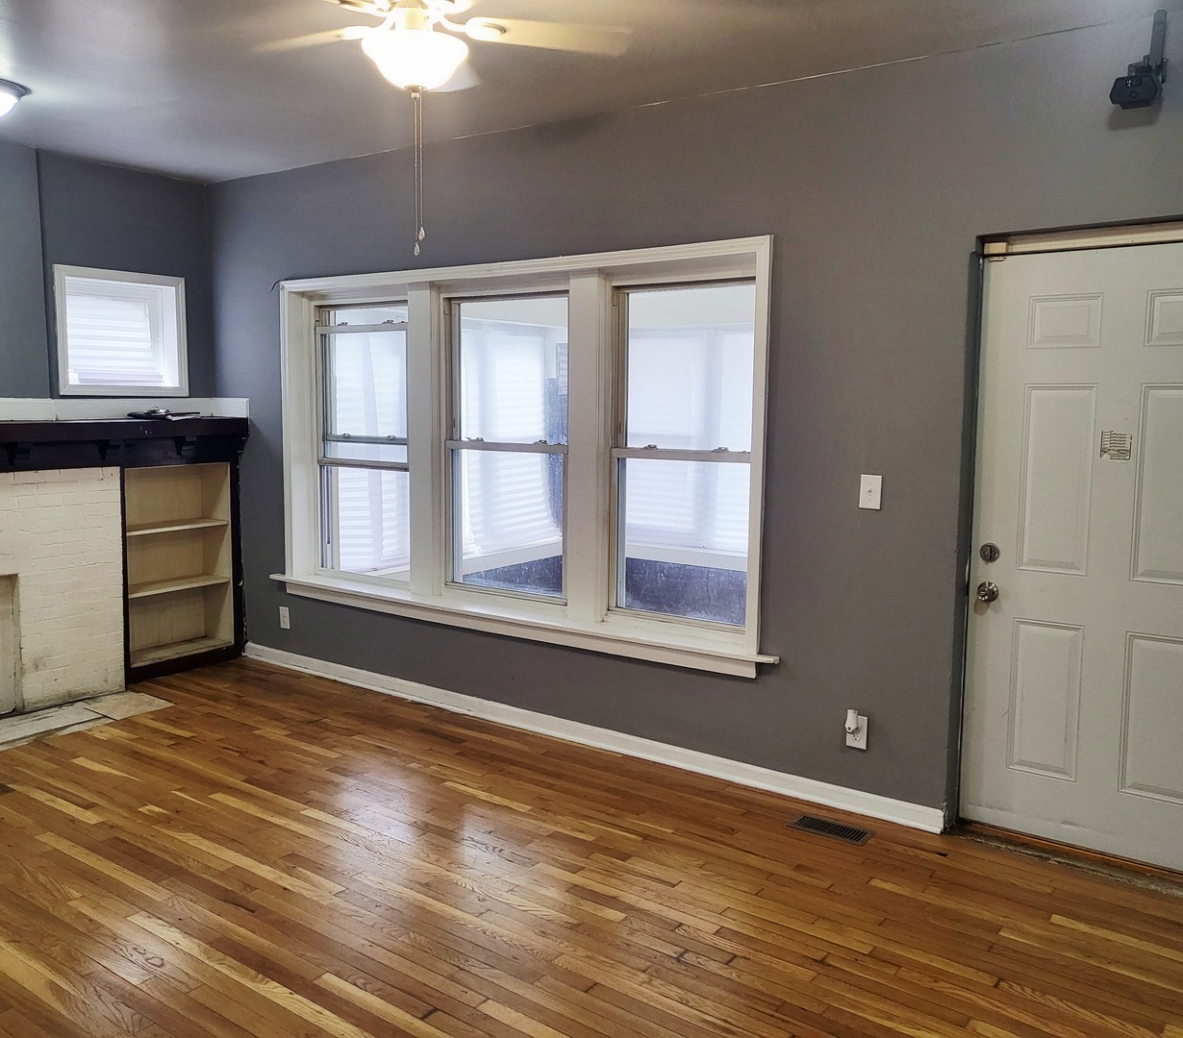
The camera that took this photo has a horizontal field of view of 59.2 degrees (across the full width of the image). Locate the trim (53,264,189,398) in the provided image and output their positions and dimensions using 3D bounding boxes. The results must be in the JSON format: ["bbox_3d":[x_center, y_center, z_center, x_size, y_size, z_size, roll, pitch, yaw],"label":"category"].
[{"bbox_3d":[-2.535,-0.993,5.606,0.130,0.657,0.735,5,8,36],"label":"trim"}]

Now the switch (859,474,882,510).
[{"bbox_3d":[1.013,-0.096,3.774,0.078,0.123,0.016,5,8,36],"label":"switch"}]

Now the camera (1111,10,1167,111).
[{"bbox_3d":[1.623,-1.370,3.091,0.130,0.290,0.130,4,8,28],"label":"camera"}]

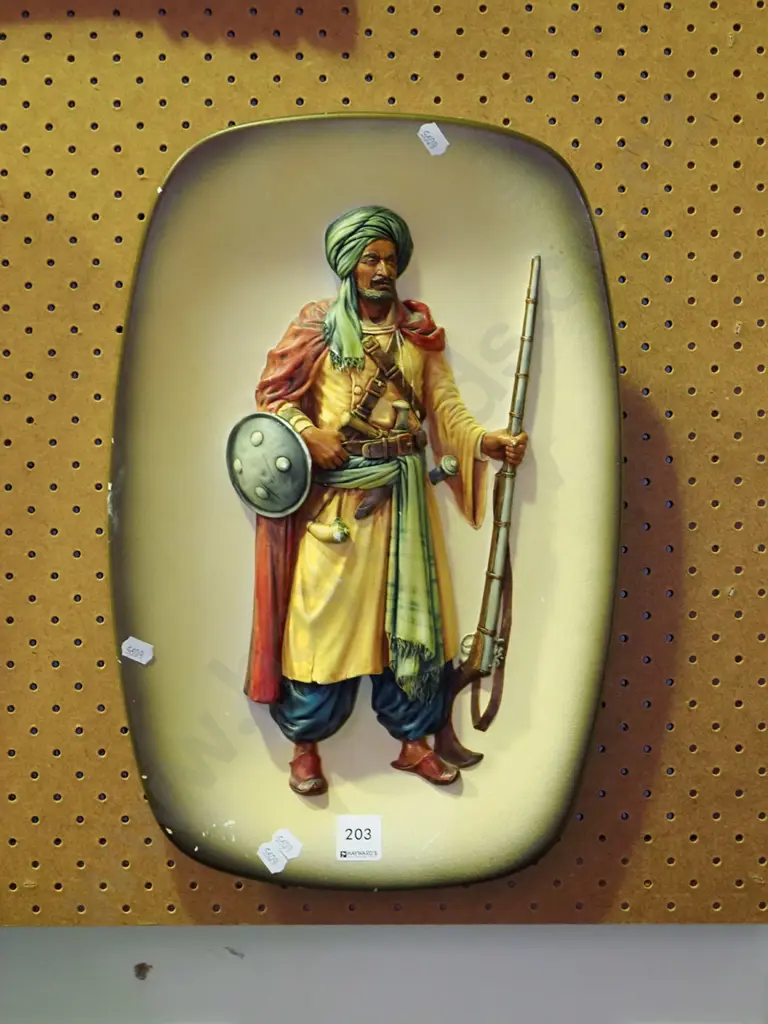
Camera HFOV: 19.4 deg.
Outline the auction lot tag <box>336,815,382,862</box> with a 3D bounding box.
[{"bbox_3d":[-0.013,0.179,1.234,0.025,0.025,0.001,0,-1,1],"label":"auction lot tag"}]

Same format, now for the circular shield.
[{"bbox_3d":[-0.064,-0.024,1.208,0.057,0.058,0.014,1,10,34],"label":"circular shield"}]

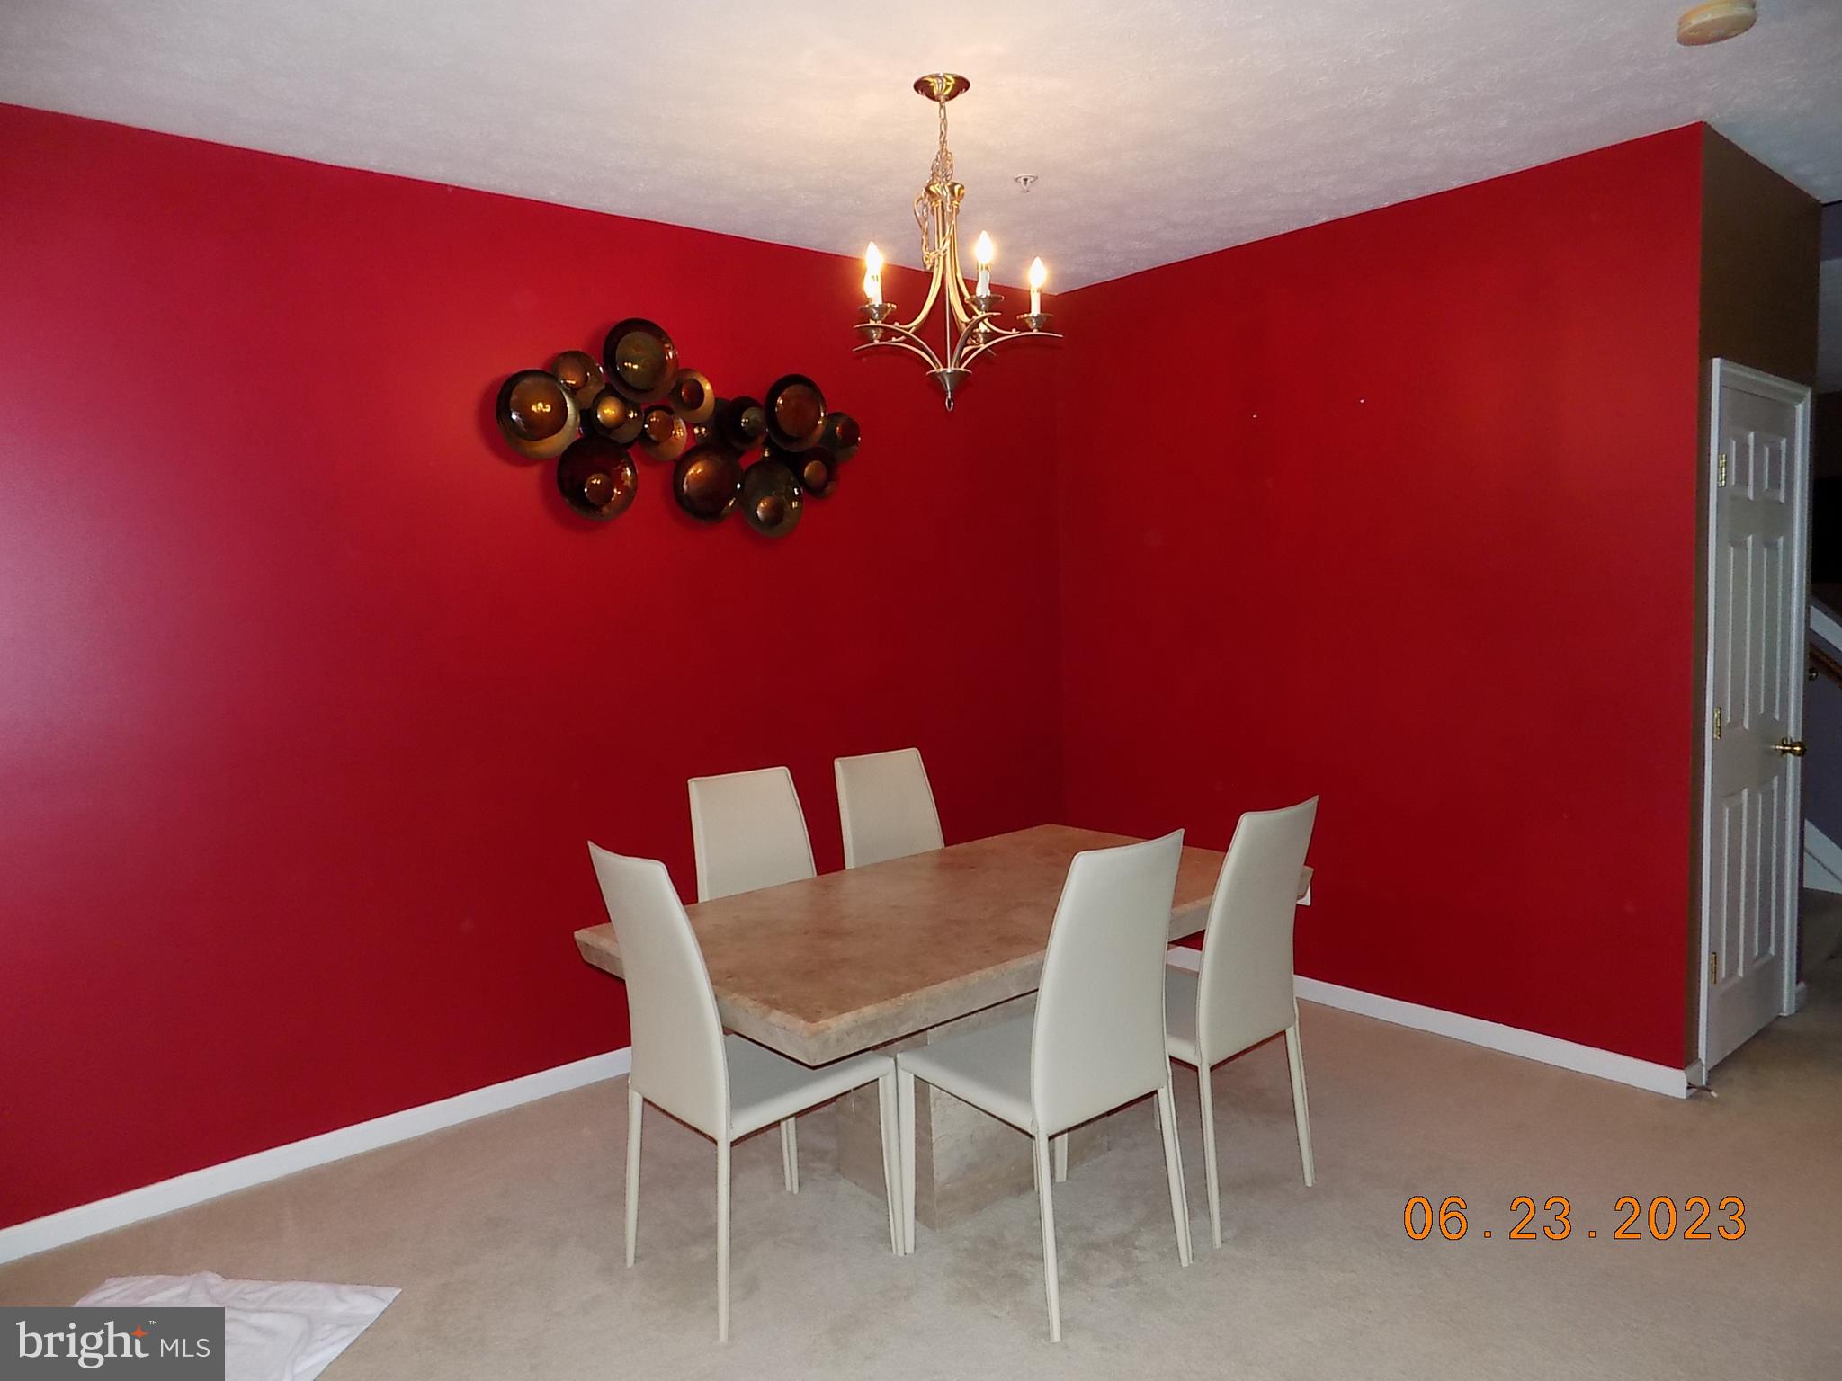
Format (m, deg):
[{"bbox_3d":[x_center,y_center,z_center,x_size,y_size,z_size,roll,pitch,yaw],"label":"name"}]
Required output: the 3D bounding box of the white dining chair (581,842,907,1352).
[{"bbox_3d":[-0.408,0.823,2.792,0.536,1.010,0.449,-6,6,-41],"label":"white dining chair"}]

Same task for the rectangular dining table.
[{"bbox_3d":[0.131,0.908,3.258,1.732,0.730,0.986,-6,6,-41],"label":"rectangular dining table"}]

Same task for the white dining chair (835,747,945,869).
[{"bbox_3d":[0.050,0.722,3.855,0.449,1.010,0.536,-6,6,-40],"label":"white dining chair"}]

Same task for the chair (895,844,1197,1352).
[{"bbox_3d":[0.287,0.803,2.753,0.449,1.010,0.536,-6,6,-39],"label":"chair"}]

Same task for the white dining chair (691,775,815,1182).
[{"bbox_3d":[-0.356,0.762,3.519,0.449,1.010,0.536,-6,6,-40],"label":"white dining chair"}]

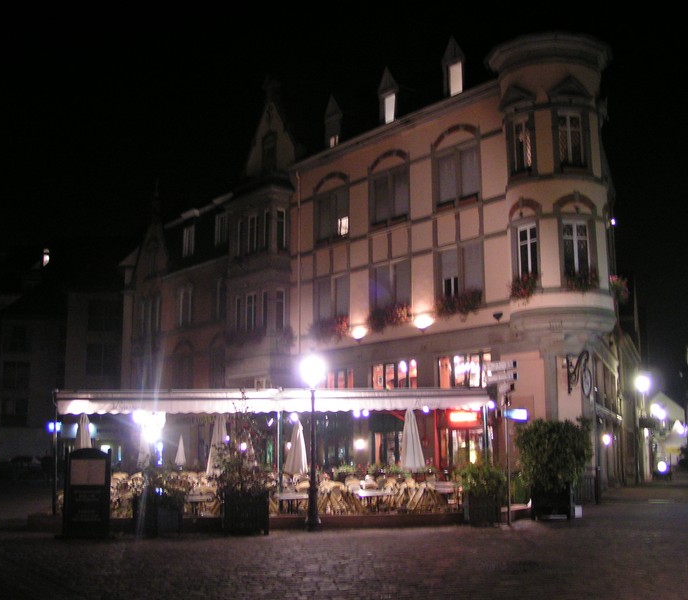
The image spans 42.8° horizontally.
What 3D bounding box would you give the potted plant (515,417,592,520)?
[{"bbox_3d":[4.838,3.852,20.229,1.700,2.280,1.600,-3,-10,18],"label":"potted plant"}]

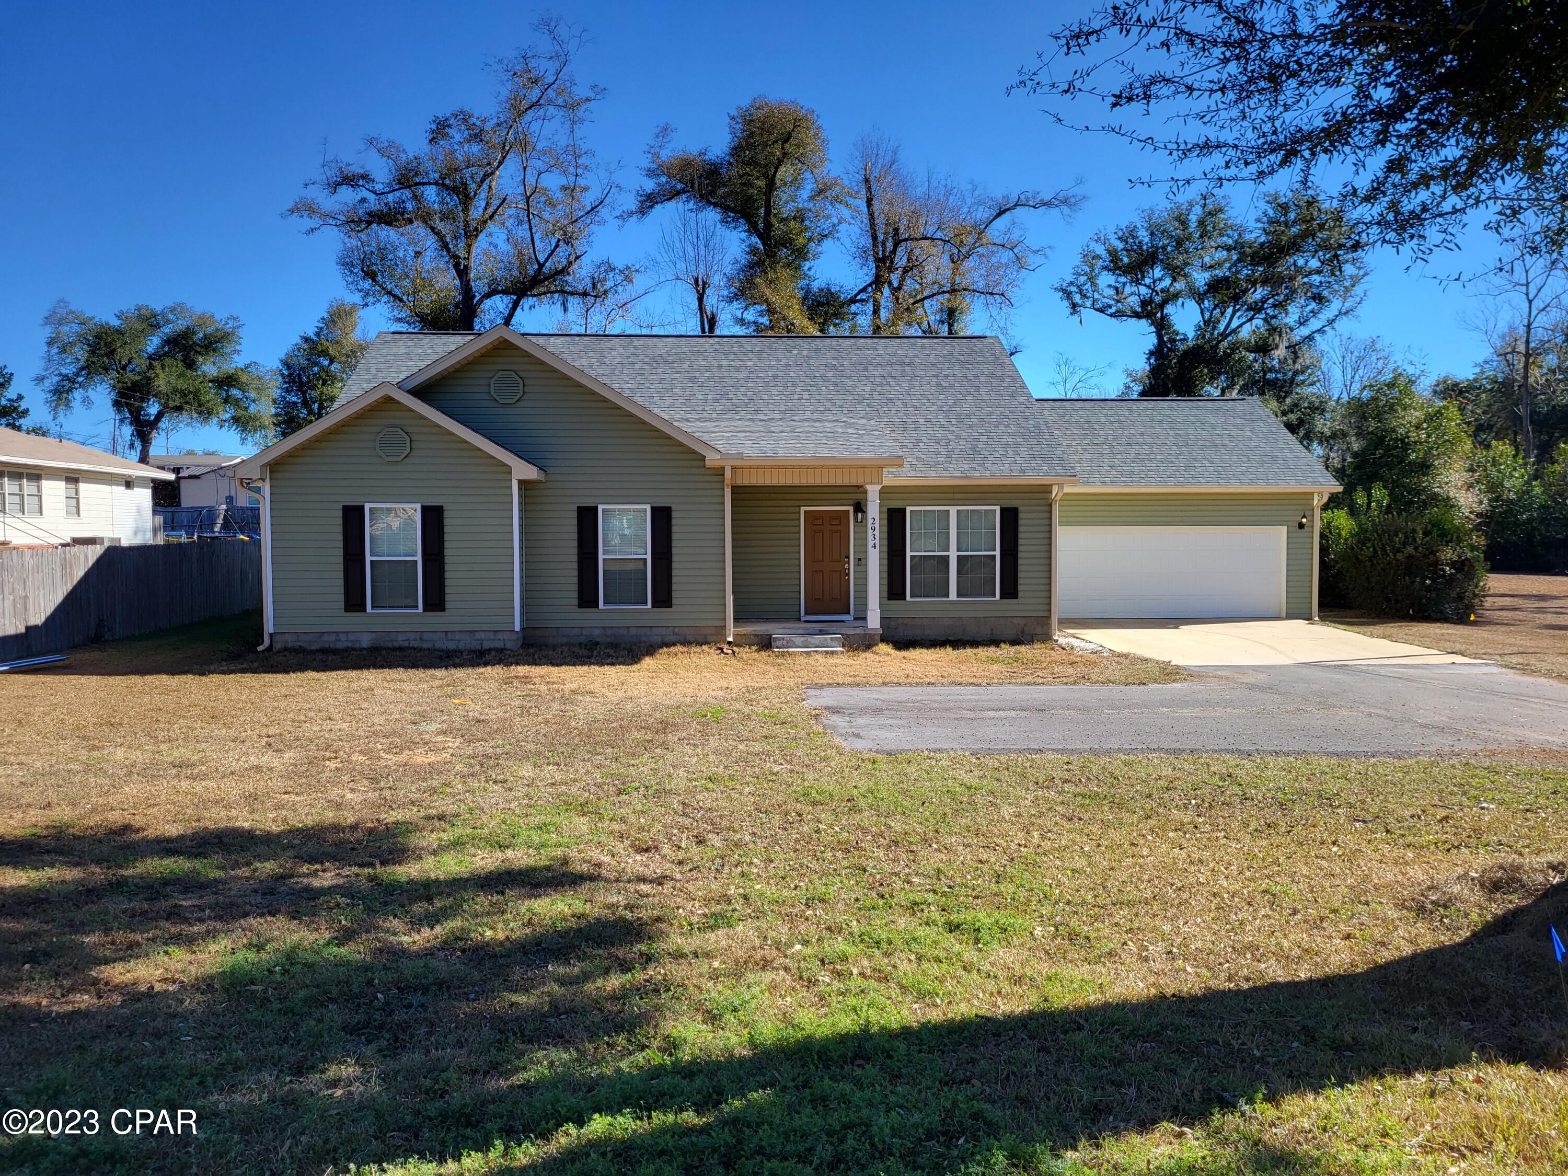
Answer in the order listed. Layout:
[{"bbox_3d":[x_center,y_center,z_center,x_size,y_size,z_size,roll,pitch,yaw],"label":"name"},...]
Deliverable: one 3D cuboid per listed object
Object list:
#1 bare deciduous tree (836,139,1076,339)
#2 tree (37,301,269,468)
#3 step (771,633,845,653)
[{"bbox_3d":[7.495,-9.853,49.905,10.179,18.426,9.161,0,3,-2],"label":"bare deciduous tree"},{"bbox_3d":[-30.102,-7.608,56.544,11.159,12.119,10.601,0,3,-2],"label":"tree"},{"bbox_3d":[0.417,0.965,20.426,1.248,0.300,0.700,0,3,-2],"label":"step"}]

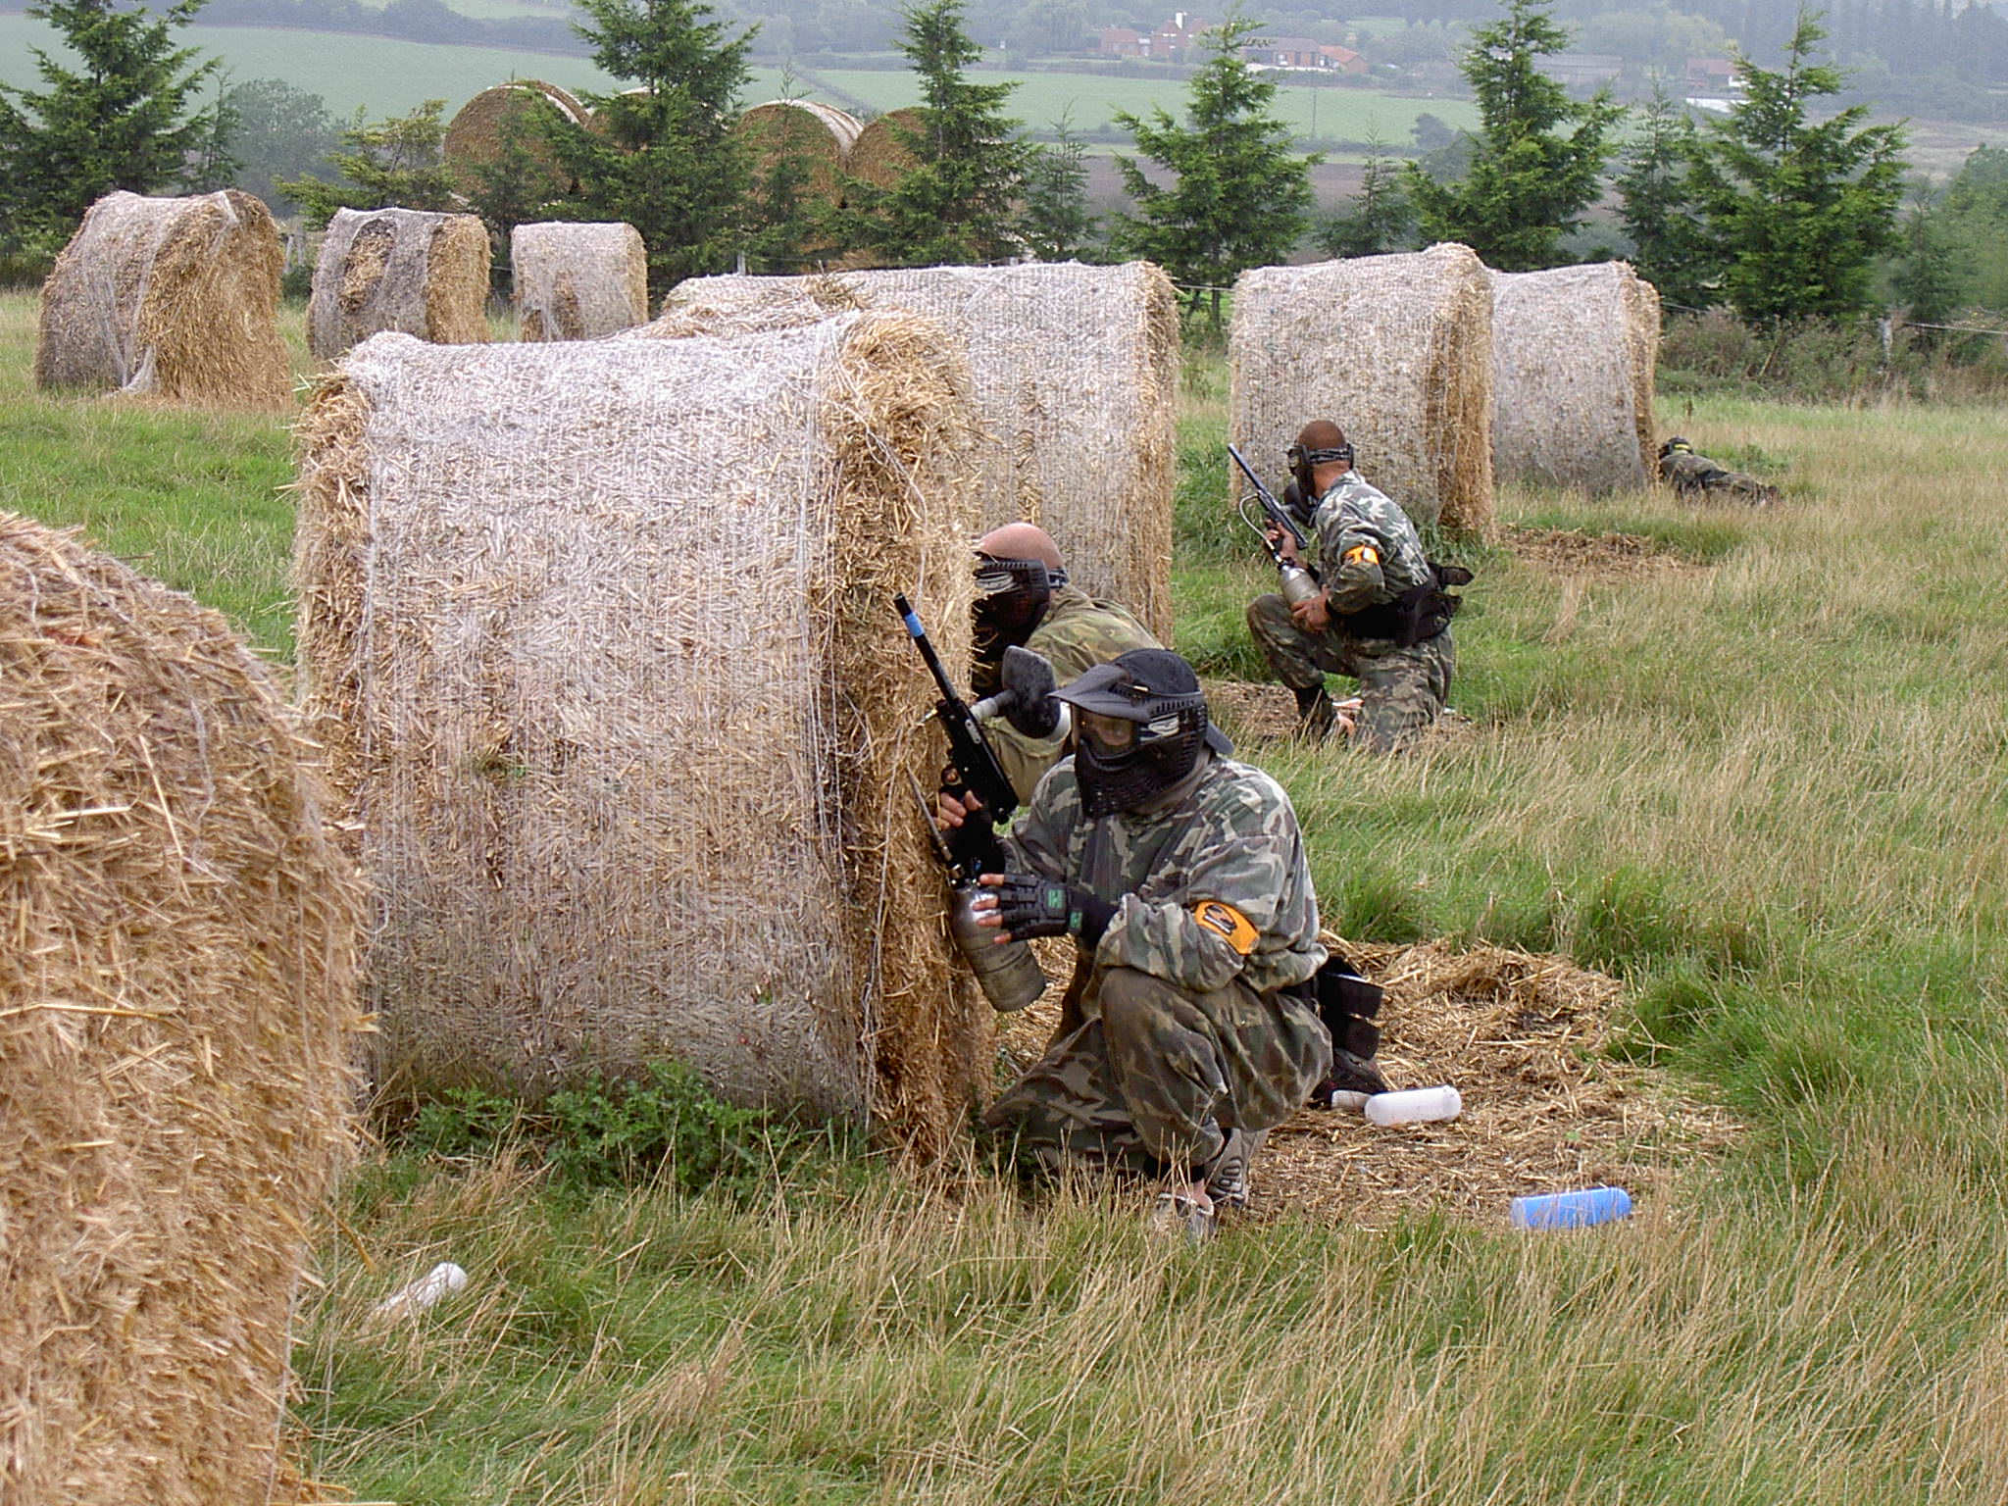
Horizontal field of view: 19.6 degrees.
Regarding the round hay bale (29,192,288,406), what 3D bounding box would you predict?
[{"bbox_3d":[-6.036,-3.257,41.600,1.200,1.480,1.500,6,7,33],"label":"round hay bale"}]

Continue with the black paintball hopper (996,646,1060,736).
[{"bbox_3d":[0.042,-0.104,9.950,0.115,0.180,0.100,-19,33,0],"label":"black paintball hopper"}]

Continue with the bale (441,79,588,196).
[{"bbox_3d":[-5.502,-6.734,65.100,1.500,1.500,1.200,2,6,3],"label":"bale"}]

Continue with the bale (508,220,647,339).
[{"bbox_3d":[-4.243,-4.588,58.000,1.200,1.470,1.500,0,6,3],"label":"bale"}]

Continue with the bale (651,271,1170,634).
[{"bbox_3d":[-0.339,-1.257,23.900,2.000,1.530,1.500,2,6,2],"label":"bale"}]

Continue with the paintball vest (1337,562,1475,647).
[{"bbox_3d":[1.303,-0.491,19.000,0.340,0.240,0.360,-16,-8,41],"label":"paintball vest"}]

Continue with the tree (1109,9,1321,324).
[{"bbox_3d":[2.546,-7.071,70.000,2.600,3.850,2.600,0,6,0],"label":"tree"}]

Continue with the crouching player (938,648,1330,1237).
[{"bbox_3d":[0.229,0.326,10.000,0.700,1.000,0.580,-6,8,-45],"label":"crouching player"}]

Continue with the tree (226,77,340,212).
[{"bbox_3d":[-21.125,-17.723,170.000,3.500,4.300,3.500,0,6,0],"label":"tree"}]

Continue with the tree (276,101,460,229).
[{"bbox_3d":[-6.656,-5.662,61.000,1.900,2.380,1.900,2,6,0],"label":"tree"}]

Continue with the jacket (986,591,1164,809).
[{"bbox_3d":[0.157,-0.096,12.000,0.420,0.550,0.480,-4,7,-34],"label":"jacket"}]

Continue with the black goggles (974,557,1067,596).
[{"bbox_3d":[0.015,-0.362,11.900,0.210,0.090,0.180,-1,6,-21],"label":"black goggles"}]

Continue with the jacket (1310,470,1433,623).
[{"bbox_3d":[1.151,-0.651,18.300,0.380,0.520,0.460,3,6,28],"label":"jacket"}]

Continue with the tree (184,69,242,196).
[{"bbox_3d":[-8.273,-5.858,61.000,1.100,2.620,1.100,2,6,0],"label":"tree"}]

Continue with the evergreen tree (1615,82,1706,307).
[{"bbox_3d":[6.492,-5.083,57.500,1.100,3.190,1.100,2,6,0],"label":"evergreen tree"}]

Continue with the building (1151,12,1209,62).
[{"bbox_3d":[33.318,-135.652,1100.000,11.000,9.500,9.000,2,6,0],"label":"building"}]

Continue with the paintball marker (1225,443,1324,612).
[{"bbox_3d":[0.916,-0.750,19.200,0.260,0.650,0.110,-38,0,0],"label":"paintball marker"}]

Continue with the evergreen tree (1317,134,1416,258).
[{"bbox_3d":[3.756,-5.173,60.000,1.150,2.620,1.150,2,6,0],"label":"evergreen tree"}]

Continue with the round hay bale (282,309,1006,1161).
[{"bbox_3d":[-0.661,-0.036,10.800,1.100,1.500,1.500,2,6,5],"label":"round hay bale"}]

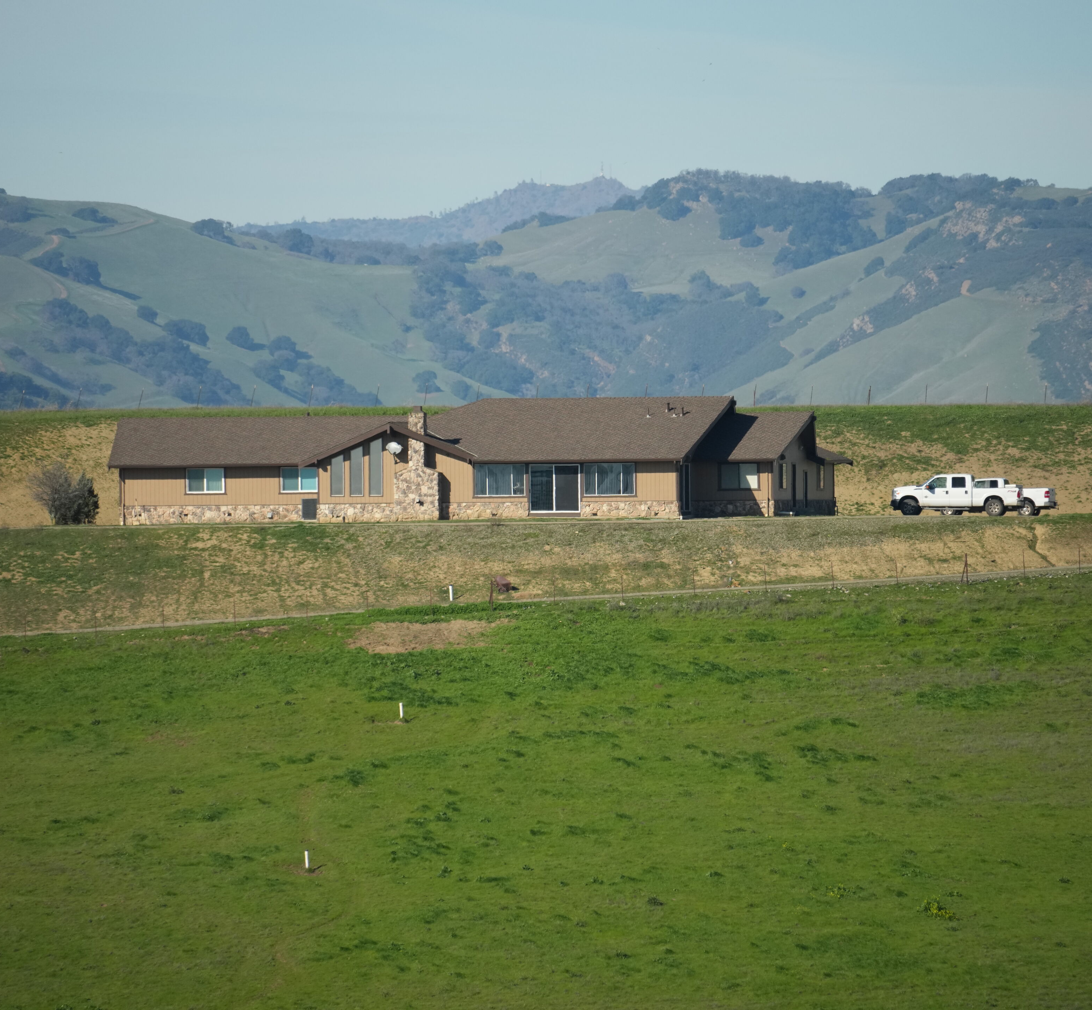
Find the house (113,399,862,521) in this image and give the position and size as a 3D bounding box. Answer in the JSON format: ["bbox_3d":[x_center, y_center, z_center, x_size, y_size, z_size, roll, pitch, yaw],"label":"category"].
[{"bbox_3d":[-3.510,-2.112,565.000,33.200,5.850,16.000,0,0,13],"label":"house"}]

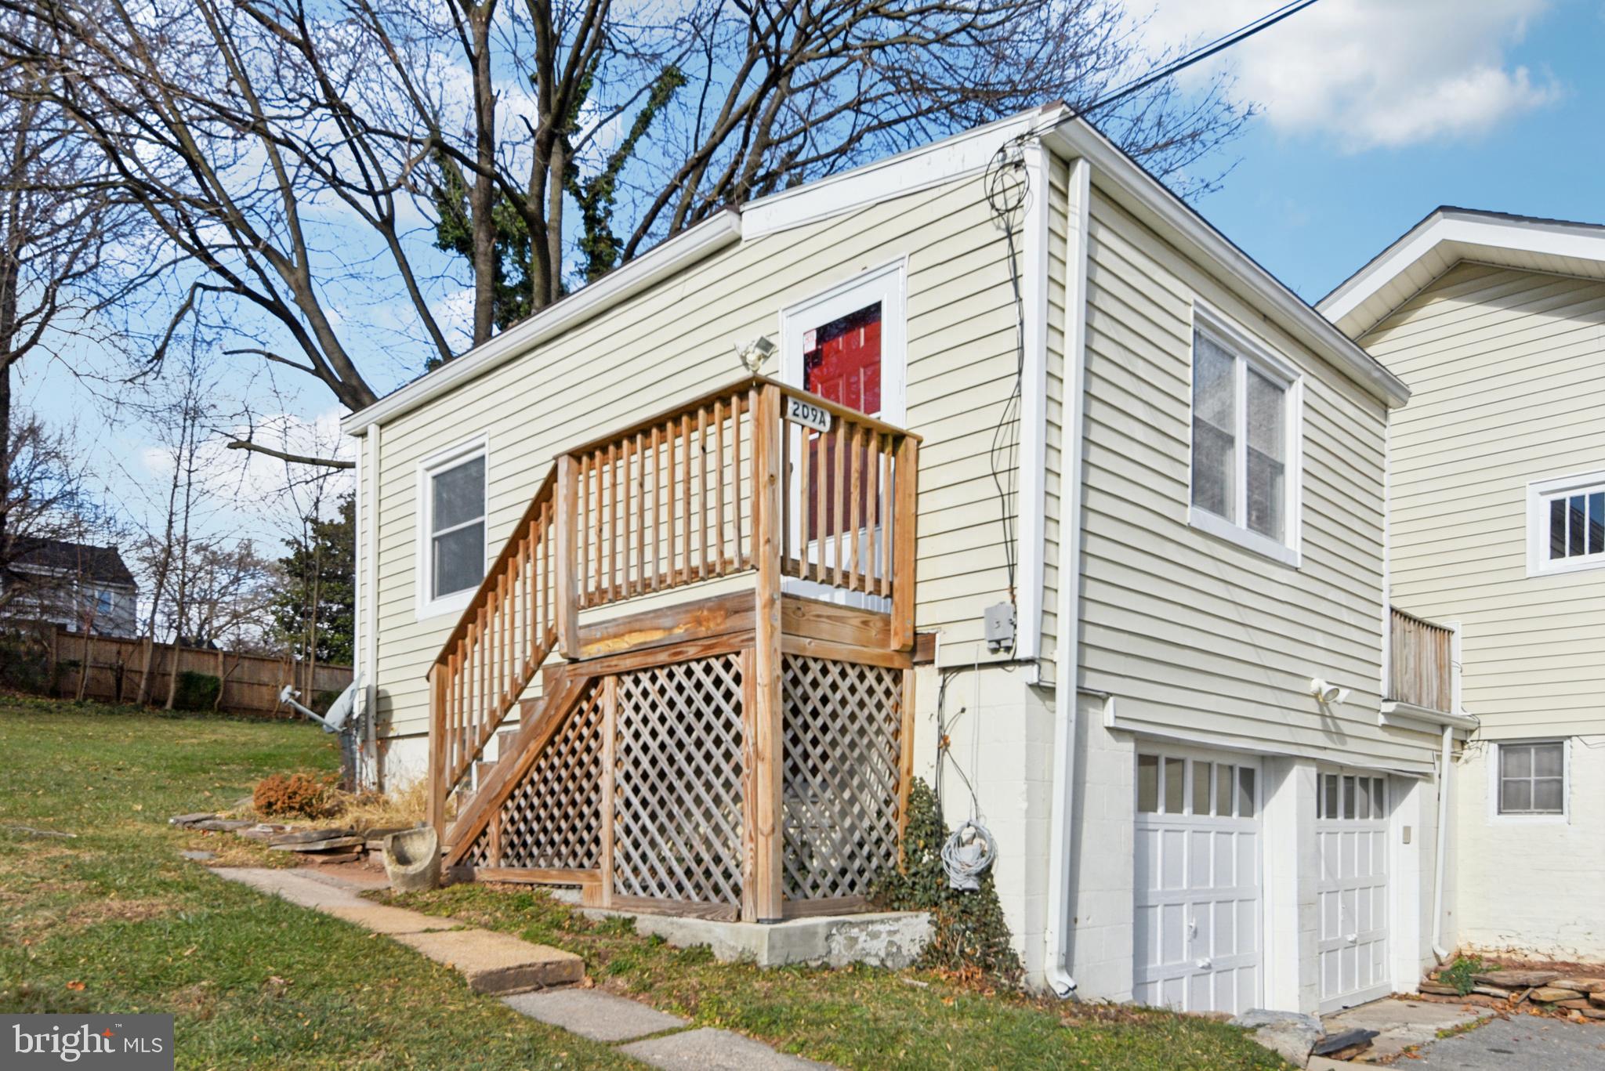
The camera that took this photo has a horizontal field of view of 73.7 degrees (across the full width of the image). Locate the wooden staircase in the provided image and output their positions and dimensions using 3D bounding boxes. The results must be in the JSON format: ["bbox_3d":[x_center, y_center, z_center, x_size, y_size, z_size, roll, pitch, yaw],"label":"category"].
[{"bbox_3d":[-0.980,0.830,6.950,3.550,2.750,1.250,-7,-12,41],"label":"wooden staircase"}]

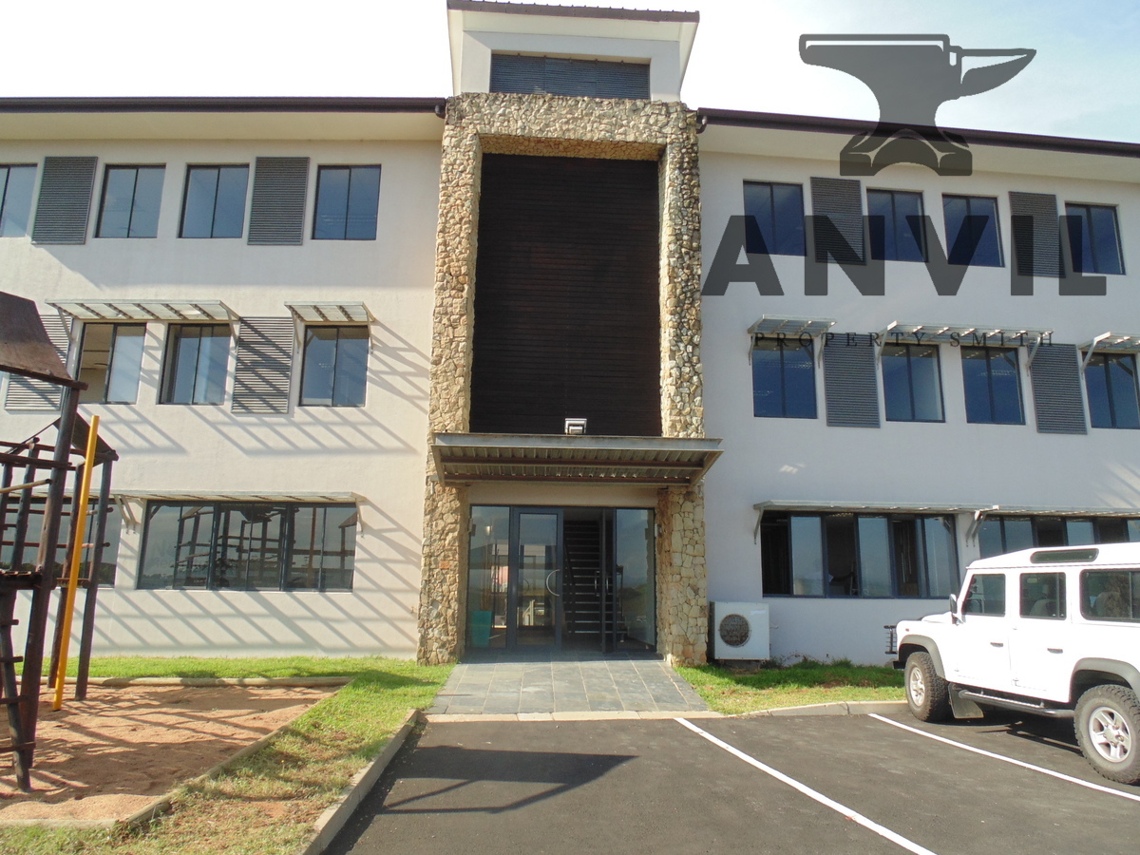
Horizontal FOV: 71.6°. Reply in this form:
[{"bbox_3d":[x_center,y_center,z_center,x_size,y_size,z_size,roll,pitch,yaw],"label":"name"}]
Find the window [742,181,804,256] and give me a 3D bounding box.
[{"bbox_3d":[3.886,-3.956,15.028,1.157,1.465,0.100,2,-11,-6],"label":"window"}]

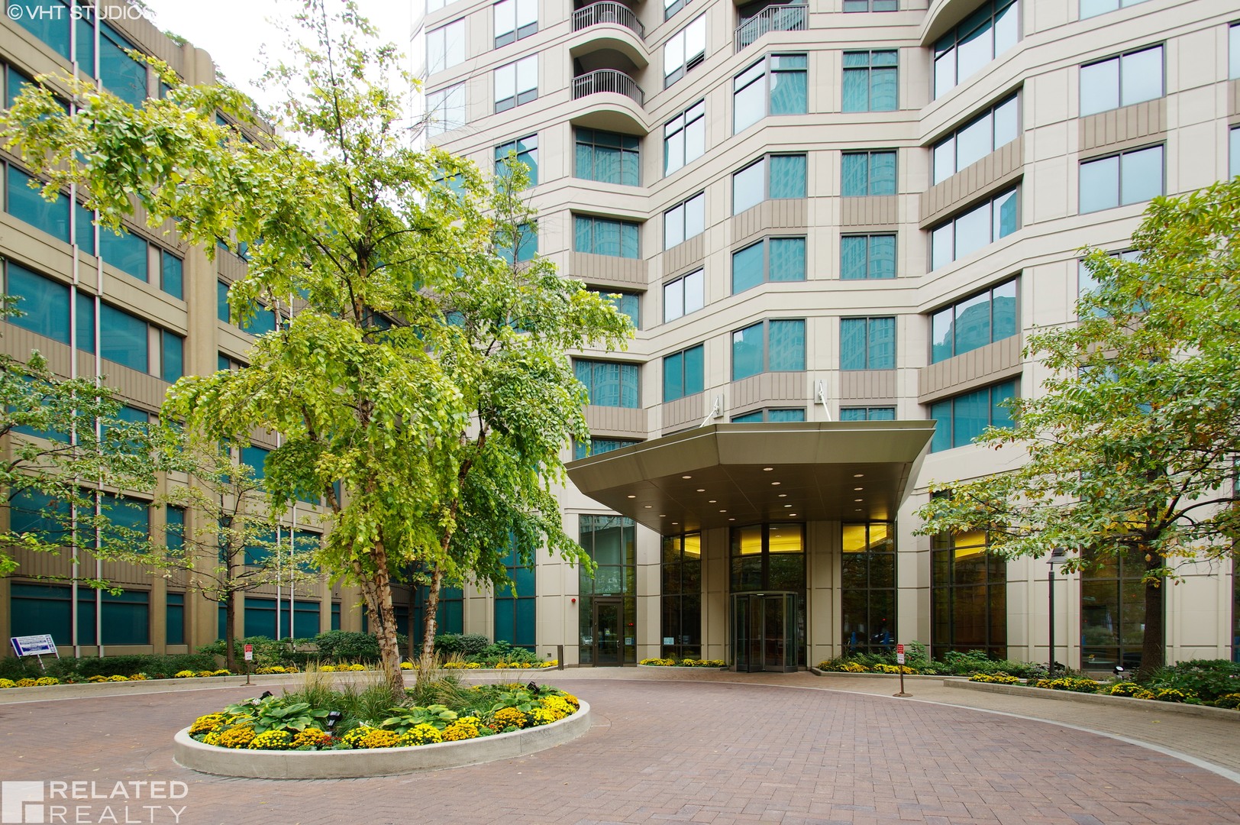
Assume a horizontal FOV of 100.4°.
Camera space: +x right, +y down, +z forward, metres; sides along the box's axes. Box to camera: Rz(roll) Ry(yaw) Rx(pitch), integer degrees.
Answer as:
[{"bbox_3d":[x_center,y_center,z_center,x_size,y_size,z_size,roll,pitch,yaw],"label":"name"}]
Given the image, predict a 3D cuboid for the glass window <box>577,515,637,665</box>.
[{"bbox_3d":[-0.464,6.975,20.196,2.280,5.928,0.250,1,-4,-9],"label":"glass window"}]

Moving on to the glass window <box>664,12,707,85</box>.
[{"bbox_3d":[2.487,-13.749,19.755,1.788,1.795,0.150,0,0,36],"label":"glass window"}]

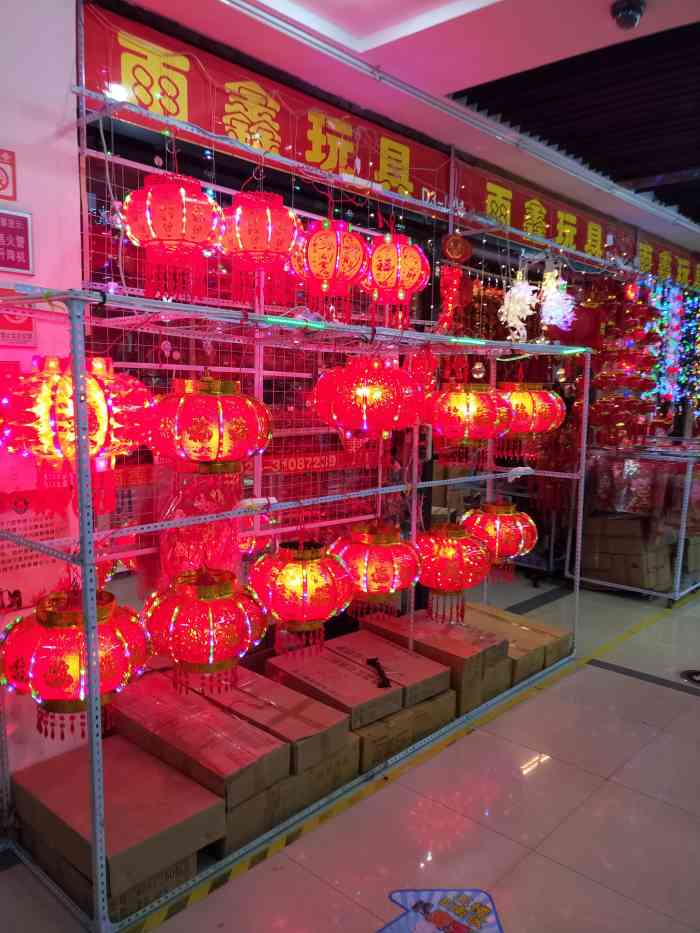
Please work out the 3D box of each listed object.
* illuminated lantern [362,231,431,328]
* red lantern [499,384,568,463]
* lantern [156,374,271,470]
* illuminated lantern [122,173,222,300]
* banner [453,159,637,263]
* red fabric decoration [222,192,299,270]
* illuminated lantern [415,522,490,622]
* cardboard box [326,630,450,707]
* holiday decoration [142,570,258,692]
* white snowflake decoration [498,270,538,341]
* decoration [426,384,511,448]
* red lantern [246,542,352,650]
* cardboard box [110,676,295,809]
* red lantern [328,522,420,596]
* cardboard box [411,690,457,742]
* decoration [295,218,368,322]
[{"bbox_3d":[0.233,-0.923,3.394,0.341,0.451,0.341,0,6,0],"label":"illuminated lantern"},{"bbox_3d":[1.093,-0.274,4.172,0.477,0.464,0.477,5,8,45],"label":"red lantern"},{"bbox_3d":[-0.527,-0.162,2.555,0.451,0.340,0.451,0,6,0],"label":"lantern"},{"bbox_3d":[-0.651,-0.837,2.486,0.355,0.410,0.355,0,6,0],"label":"illuminated lantern"},{"bbox_3d":[1.635,-1.834,5.170,2.720,0.390,0.030,-6,9,-44],"label":"banner"},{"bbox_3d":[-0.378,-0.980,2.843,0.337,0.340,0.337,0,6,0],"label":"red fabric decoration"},{"bbox_3d":[0.552,0.569,3.610,0.391,0.490,0.391,0,6,0],"label":"illuminated lantern"},{"bbox_3d":[0.160,0.993,3.333,0.300,0.100,0.610,-5,9,-40],"label":"cardboard box"},{"bbox_3d":[-0.550,0.604,2.499,0.418,0.392,0.418,0,6,0],"label":"holiday decoration"},{"bbox_3d":[1.106,-1.057,4.424,0.260,0.460,0.260,-6,9,-44],"label":"white snowflake decoration"},{"bbox_3d":[0.635,-0.271,3.581,0.450,0.340,0.450,0,7,0],"label":"decoration"},{"bbox_3d":[-0.212,0.580,2.939,0.454,0.461,0.454,0,6,0],"label":"red lantern"},{"bbox_3d":[-0.653,1.071,2.726,0.910,0.122,0.302,6,9,43],"label":"cardboard box"},{"bbox_3d":[0.124,0.481,3.267,0.436,0.376,0.436,0,6,0],"label":"red lantern"},{"bbox_3d":[0.200,1.167,3.410,0.339,0.150,0.620,-5,7,-41],"label":"cardboard box"},{"bbox_3d":[-0.086,-0.914,3.142,0.350,0.460,0.350,0,6,0],"label":"decoration"}]

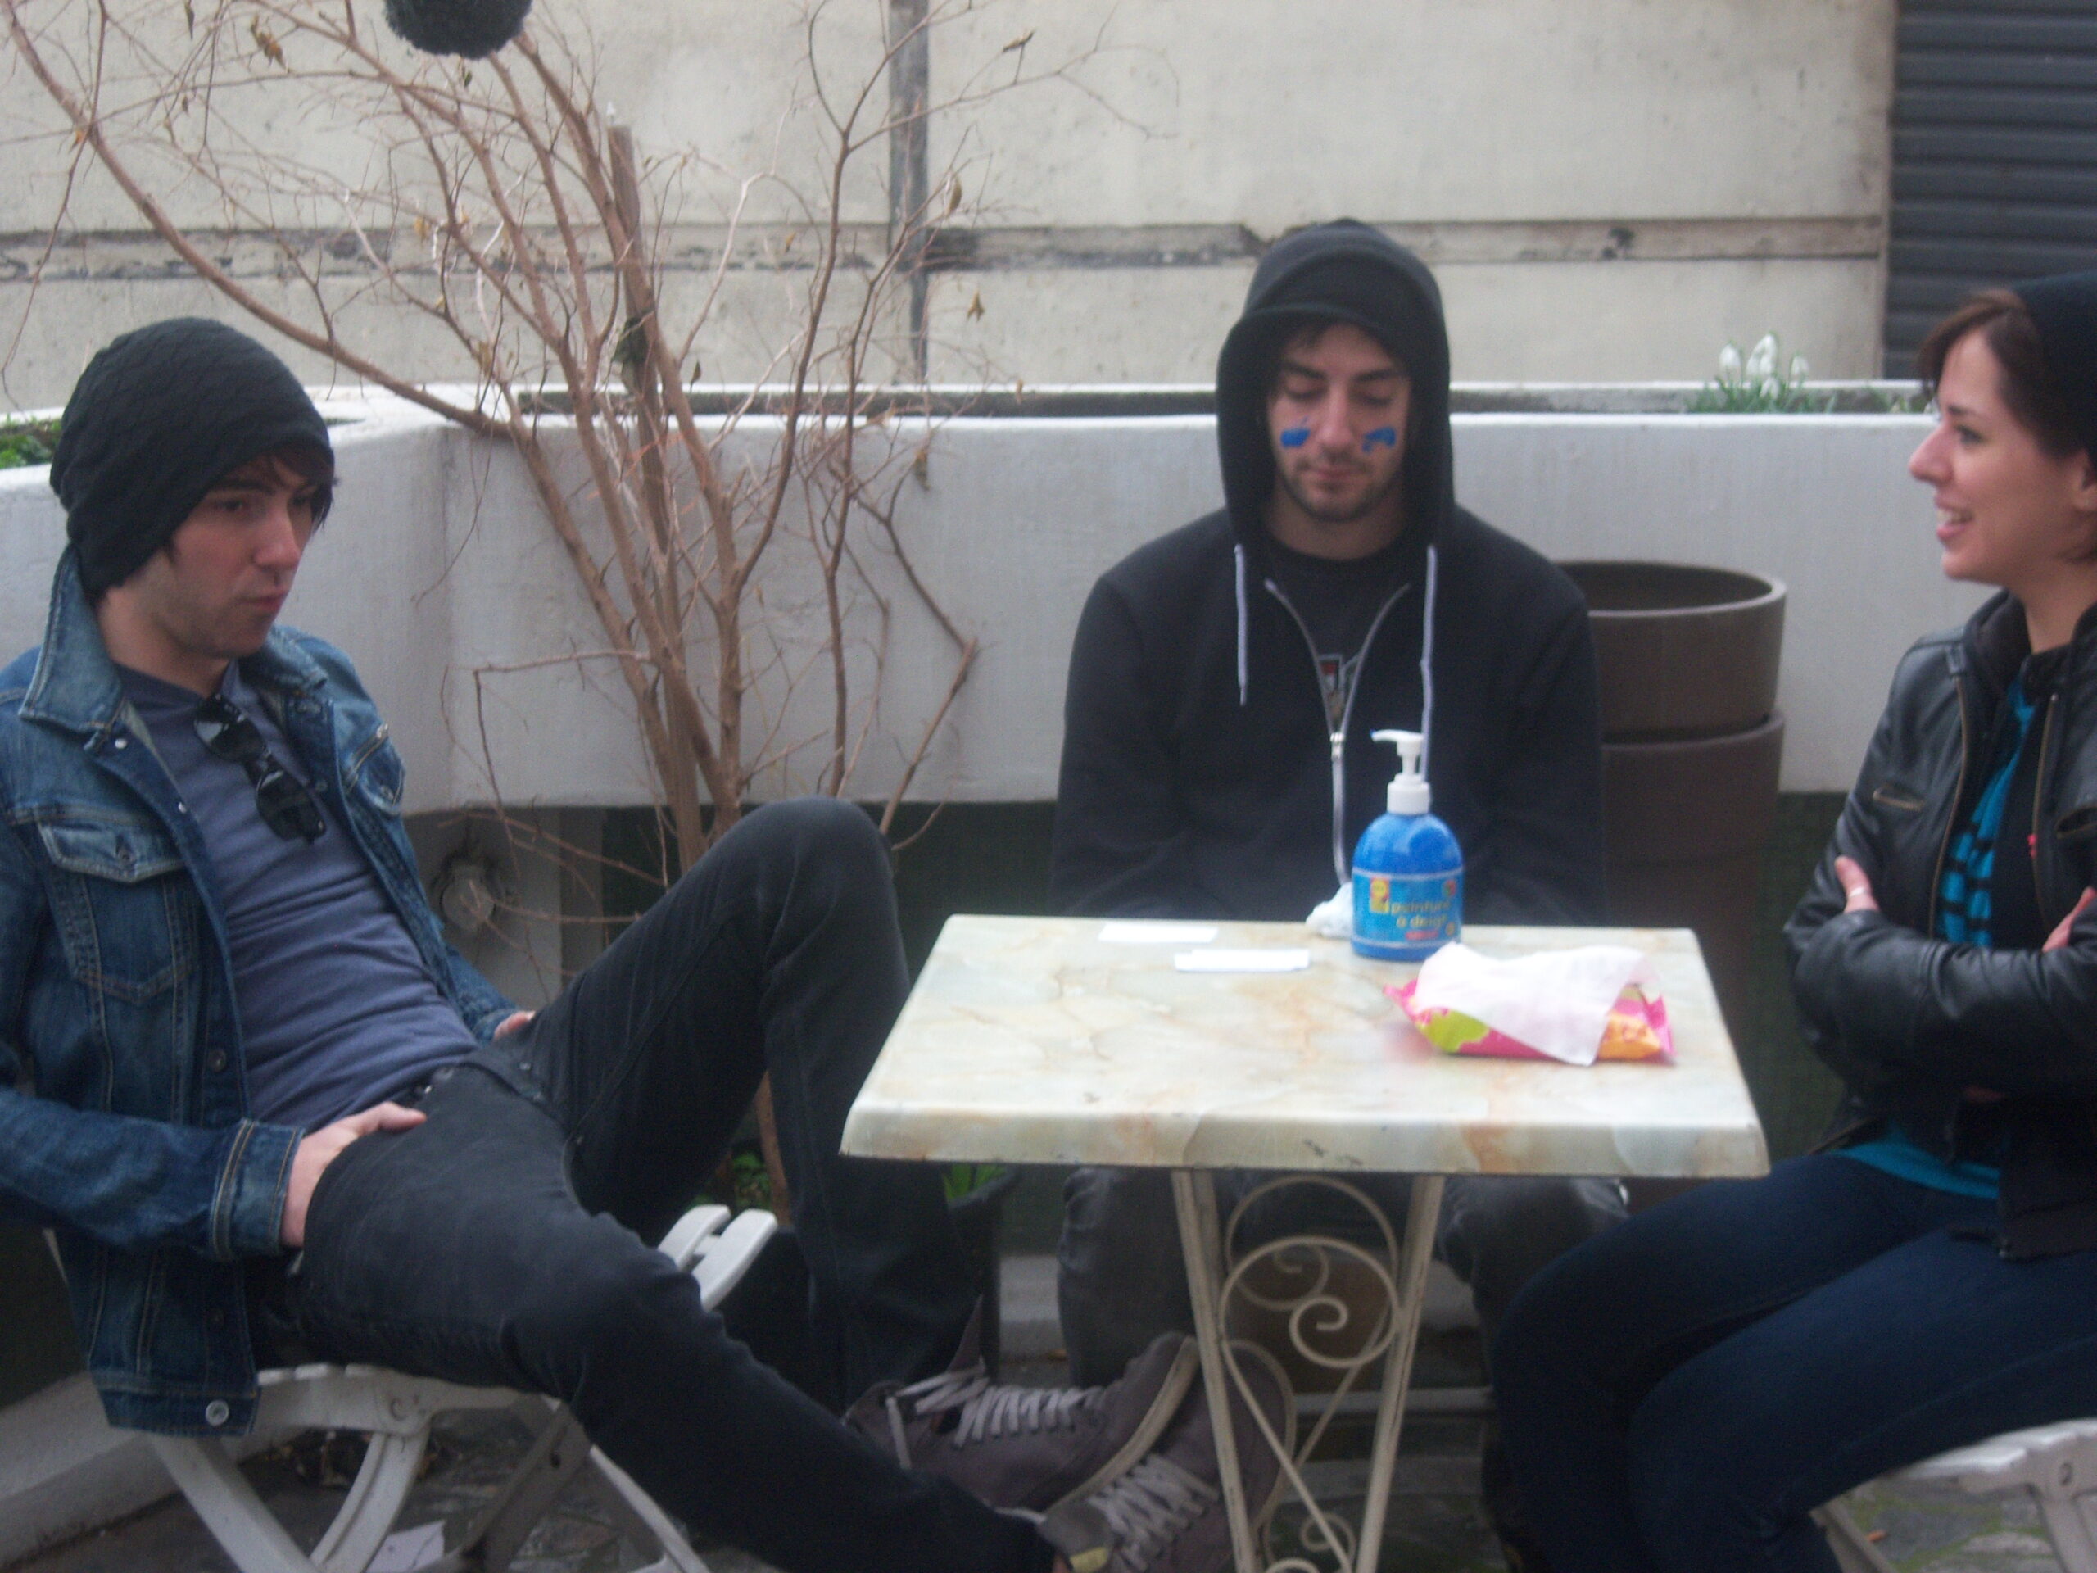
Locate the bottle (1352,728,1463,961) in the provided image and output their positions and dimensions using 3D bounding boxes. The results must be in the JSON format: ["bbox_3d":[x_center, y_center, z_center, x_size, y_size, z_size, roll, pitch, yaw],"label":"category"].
[{"bbox_3d":[0.290,0.044,3.271,0.089,0.184,0.087,0,10,2],"label":"bottle"}]

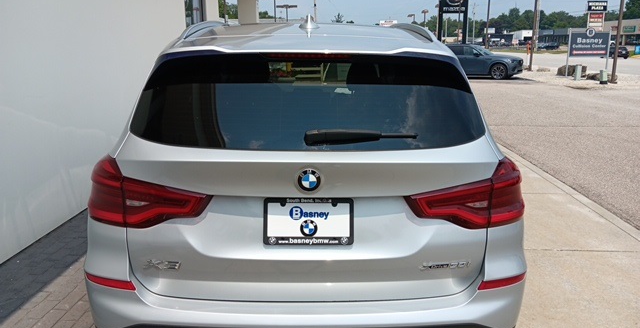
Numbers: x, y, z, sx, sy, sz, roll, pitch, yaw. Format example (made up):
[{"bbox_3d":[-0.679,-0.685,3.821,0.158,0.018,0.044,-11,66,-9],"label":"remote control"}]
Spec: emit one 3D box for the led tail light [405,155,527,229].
[{"bbox_3d":[0.554,0.100,1.777,0.510,0.215,0.270,0,14,-1],"label":"led tail light"}]

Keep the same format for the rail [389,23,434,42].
[{"bbox_3d":[0.475,-0.781,2.973,0.080,0.140,1.900,0,14,-1],"label":"rail"}]

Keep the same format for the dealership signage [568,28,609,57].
[{"bbox_3d":[14.242,-6.421,25.403,2.150,1.420,0.140,2,14,10],"label":"dealership signage"}]

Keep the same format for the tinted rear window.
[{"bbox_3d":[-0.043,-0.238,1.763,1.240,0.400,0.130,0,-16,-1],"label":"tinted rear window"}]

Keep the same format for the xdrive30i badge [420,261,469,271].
[{"bbox_3d":[0.439,0.358,1.695,0.180,0.026,0.006,-3,19,-13],"label":"xdrive30i badge"}]

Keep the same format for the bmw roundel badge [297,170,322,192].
[{"bbox_3d":[-0.038,0.056,1.618,0.082,0.082,0.010,0,14,-1],"label":"bmw roundel badge"}]

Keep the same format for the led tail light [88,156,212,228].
[{"bbox_3d":[-0.636,0.107,1.749,0.510,0.215,0.270,0,14,-1],"label":"led tail light"}]

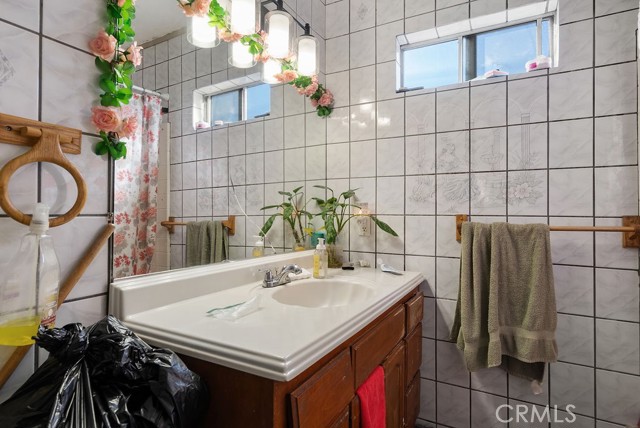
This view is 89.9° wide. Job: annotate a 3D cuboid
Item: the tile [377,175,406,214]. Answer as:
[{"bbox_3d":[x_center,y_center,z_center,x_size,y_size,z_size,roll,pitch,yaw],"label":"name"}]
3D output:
[{"bbox_3d":[0.386,-0.093,1.740,0.152,0.204,0.010,0,0,29],"label":"tile"}]

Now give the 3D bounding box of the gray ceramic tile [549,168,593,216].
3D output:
[{"bbox_3d":[1.070,-0.093,1.365,0.152,0.204,0.010,0,0,29],"label":"gray ceramic tile"}]

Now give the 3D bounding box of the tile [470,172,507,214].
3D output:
[{"bbox_3d":[0.778,-0.095,1.481,0.150,0.201,0.010,0,-1,27],"label":"tile"}]

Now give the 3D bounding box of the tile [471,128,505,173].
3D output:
[{"bbox_3d":[0.779,-0.298,1.483,0.150,0.201,0.010,0,-1,27],"label":"tile"}]

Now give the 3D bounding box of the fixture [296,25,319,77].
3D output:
[{"bbox_3d":[-0.058,-0.781,1.531,0.108,0.248,0.108,0,0,0],"label":"fixture"}]

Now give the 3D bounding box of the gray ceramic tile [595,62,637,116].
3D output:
[{"bbox_3d":[1.210,-0.508,1.313,0.130,0.204,0.010,0,-1,27],"label":"gray ceramic tile"}]

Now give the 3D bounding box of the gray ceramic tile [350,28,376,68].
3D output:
[{"bbox_3d":[0.245,-0.929,1.804,0.152,0.204,0.010,0,-1,27],"label":"gray ceramic tile"}]

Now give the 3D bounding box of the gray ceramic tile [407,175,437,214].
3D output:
[{"bbox_3d":[0.507,-0.095,1.620,0.150,0.201,0.010,0,-1,27],"label":"gray ceramic tile"}]

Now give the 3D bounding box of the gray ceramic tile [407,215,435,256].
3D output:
[{"bbox_3d":[0.519,0.113,1.653,0.152,0.204,0.010,0,-1,27],"label":"gray ceramic tile"}]

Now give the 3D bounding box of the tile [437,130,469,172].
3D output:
[{"bbox_3d":[0.659,-0.301,1.590,0.152,0.204,0.010,0,0,29],"label":"tile"}]

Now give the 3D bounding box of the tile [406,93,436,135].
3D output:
[{"bbox_3d":[0.510,-0.501,1.625,0.150,0.201,0.010,0,-1,27],"label":"tile"}]

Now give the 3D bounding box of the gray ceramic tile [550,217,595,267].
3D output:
[{"bbox_3d":[1.075,0.116,1.373,0.152,0.204,0.010,0,-1,27],"label":"gray ceramic tile"}]

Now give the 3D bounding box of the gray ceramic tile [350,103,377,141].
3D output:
[{"bbox_3d":[0.238,-0.501,1.764,0.150,0.201,0.010,0,-1,27],"label":"gray ceramic tile"}]

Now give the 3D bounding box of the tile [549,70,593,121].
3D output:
[{"bbox_3d":[1.079,-0.509,1.379,0.152,0.204,0.010,0,-1,27],"label":"tile"}]

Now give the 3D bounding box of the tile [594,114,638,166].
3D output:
[{"bbox_3d":[1.178,-0.297,1.278,0.135,0.201,0.010,0,-1,27],"label":"tile"}]

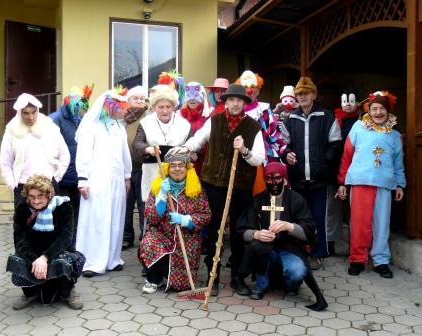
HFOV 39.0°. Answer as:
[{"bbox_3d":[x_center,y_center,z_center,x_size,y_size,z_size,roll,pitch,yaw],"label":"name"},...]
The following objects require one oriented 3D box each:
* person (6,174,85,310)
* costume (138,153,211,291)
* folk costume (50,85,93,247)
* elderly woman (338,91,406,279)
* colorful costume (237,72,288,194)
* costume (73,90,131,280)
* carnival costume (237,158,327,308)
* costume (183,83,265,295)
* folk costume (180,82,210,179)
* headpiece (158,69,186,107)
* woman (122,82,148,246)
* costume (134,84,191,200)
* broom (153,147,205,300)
[{"bbox_3d":[-1.287,0.531,4.726,0.600,1.020,0.660,-1,6,-7],"label":"person"},{"bbox_3d":[-0.302,0.437,5.108,0.620,1.130,0.680,0,6,-3],"label":"costume"},{"bbox_3d":[-1.384,0.051,5.950,0.540,1.750,0.420,-1,1,-30],"label":"folk costume"},{"bbox_3d":[1.450,0.114,5.404,0.600,1.560,0.380,0,6,0],"label":"elderly woman"},{"bbox_3d":[0.410,0.034,5.556,0.580,1.840,0.380,1,6,6],"label":"colorful costume"},{"bbox_3d":[-0.975,0.133,5.427,0.520,1.660,0.430,-4,8,-36],"label":"costume"},{"bbox_3d":[0.574,0.520,4.850,0.750,1.120,0.680,0,1,6],"label":"carnival costume"},{"bbox_3d":[0.114,0.160,5.020,0.690,1.760,0.480,0,1,3],"label":"costume"},{"bbox_3d":[-0.140,0.050,5.759,0.520,1.760,0.360,0,6,2],"label":"folk costume"},{"bbox_3d":[-0.395,-0.800,5.950,0.280,0.380,0.280,0,1,24],"label":"headpiece"},{"bbox_3d":[-0.807,-0.005,6.450,0.520,1.760,0.380,0,1,-11],"label":"woman"},{"bbox_3d":[-0.457,0.102,5.500,0.560,1.750,0.420,0,1,-5],"label":"costume"},{"bbox_3d":[-0.307,0.433,5.000,0.260,1.310,0.120,-16,-13,0],"label":"broom"}]

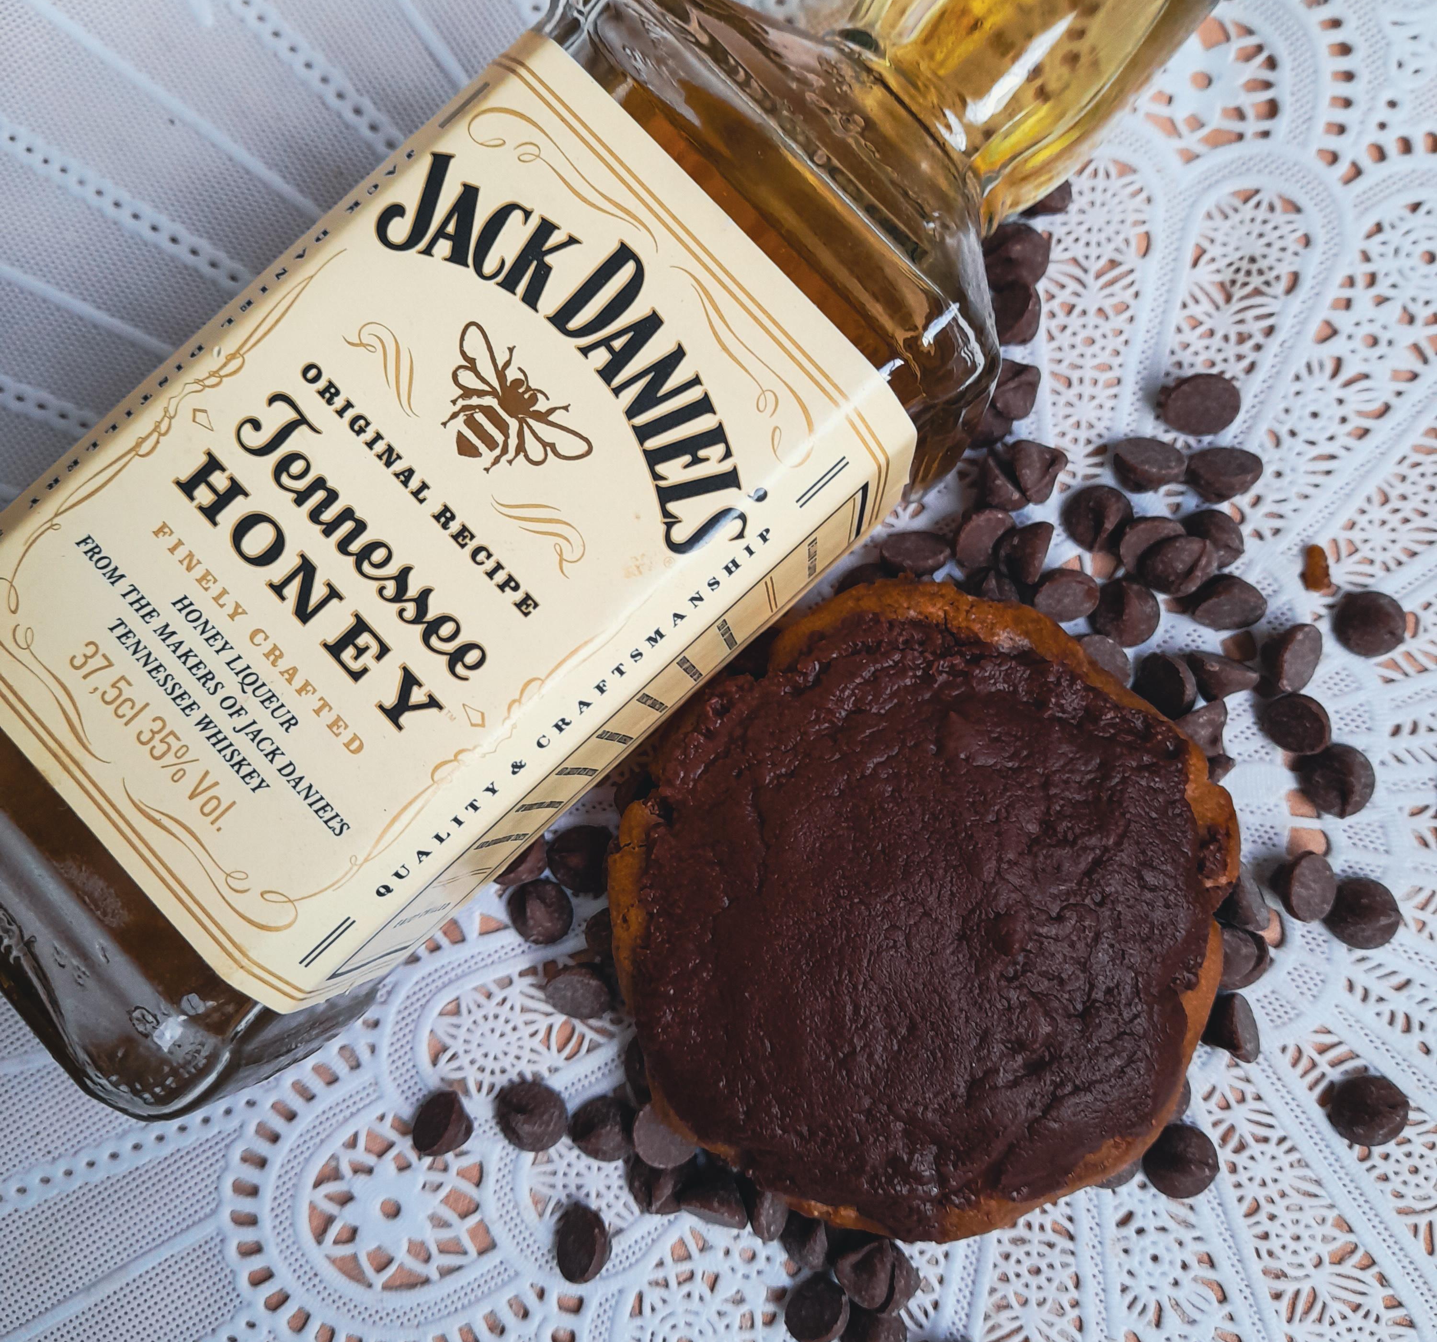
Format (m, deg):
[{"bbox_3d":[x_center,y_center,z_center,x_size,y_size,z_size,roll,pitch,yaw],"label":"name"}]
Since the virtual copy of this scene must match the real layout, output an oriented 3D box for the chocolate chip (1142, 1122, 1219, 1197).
[{"bbox_3d":[0.066,0.069,0.192,0.011,0.007,0.011,-4,85,-16],"label":"chocolate chip"}]

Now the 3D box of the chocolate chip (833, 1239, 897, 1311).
[{"bbox_3d":[0.020,0.083,0.191,0.007,0.010,0.010,13,86,-19],"label":"chocolate chip"}]

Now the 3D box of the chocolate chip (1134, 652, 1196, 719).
[{"bbox_3d":[0.066,0.001,0.200,0.007,0.010,0.010,-14,84,-31],"label":"chocolate chip"}]

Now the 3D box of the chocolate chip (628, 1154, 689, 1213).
[{"bbox_3d":[-0.009,0.075,0.198,0.010,0.007,0.010,0,92,4],"label":"chocolate chip"}]

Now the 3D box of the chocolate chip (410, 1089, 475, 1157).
[{"bbox_3d":[-0.039,0.067,0.202,0.006,0.010,0.010,24,49,-30],"label":"chocolate chip"}]

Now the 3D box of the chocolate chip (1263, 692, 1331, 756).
[{"bbox_3d":[0.084,0.007,0.199,0.010,0.007,0.010,0,105,44],"label":"chocolate chip"}]

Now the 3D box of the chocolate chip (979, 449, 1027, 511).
[{"bbox_3d":[0.042,-0.026,0.204,0.007,0.010,0.010,-43,84,29],"label":"chocolate chip"}]

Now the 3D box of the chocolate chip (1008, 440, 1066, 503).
[{"bbox_3d":[0.048,-0.030,0.202,0.007,0.010,0.010,-23,77,33],"label":"chocolate chip"}]

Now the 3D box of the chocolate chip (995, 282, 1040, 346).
[{"bbox_3d":[0.045,-0.051,0.205,0.006,0.010,0.010,29,87,-34],"label":"chocolate chip"}]

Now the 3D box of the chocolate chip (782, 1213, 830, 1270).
[{"bbox_3d":[0.013,0.083,0.201,0.010,0.010,0.007,-21,41,7],"label":"chocolate chip"}]

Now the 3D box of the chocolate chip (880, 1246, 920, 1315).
[{"bbox_3d":[0.025,0.088,0.199,0.007,0.010,0.010,3,59,3],"label":"chocolate chip"}]

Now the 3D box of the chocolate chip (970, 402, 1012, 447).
[{"bbox_3d":[0.039,-0.038,0.207,0.010,0.007,0.010,0,87,3],"label":"chocolate chip"}]

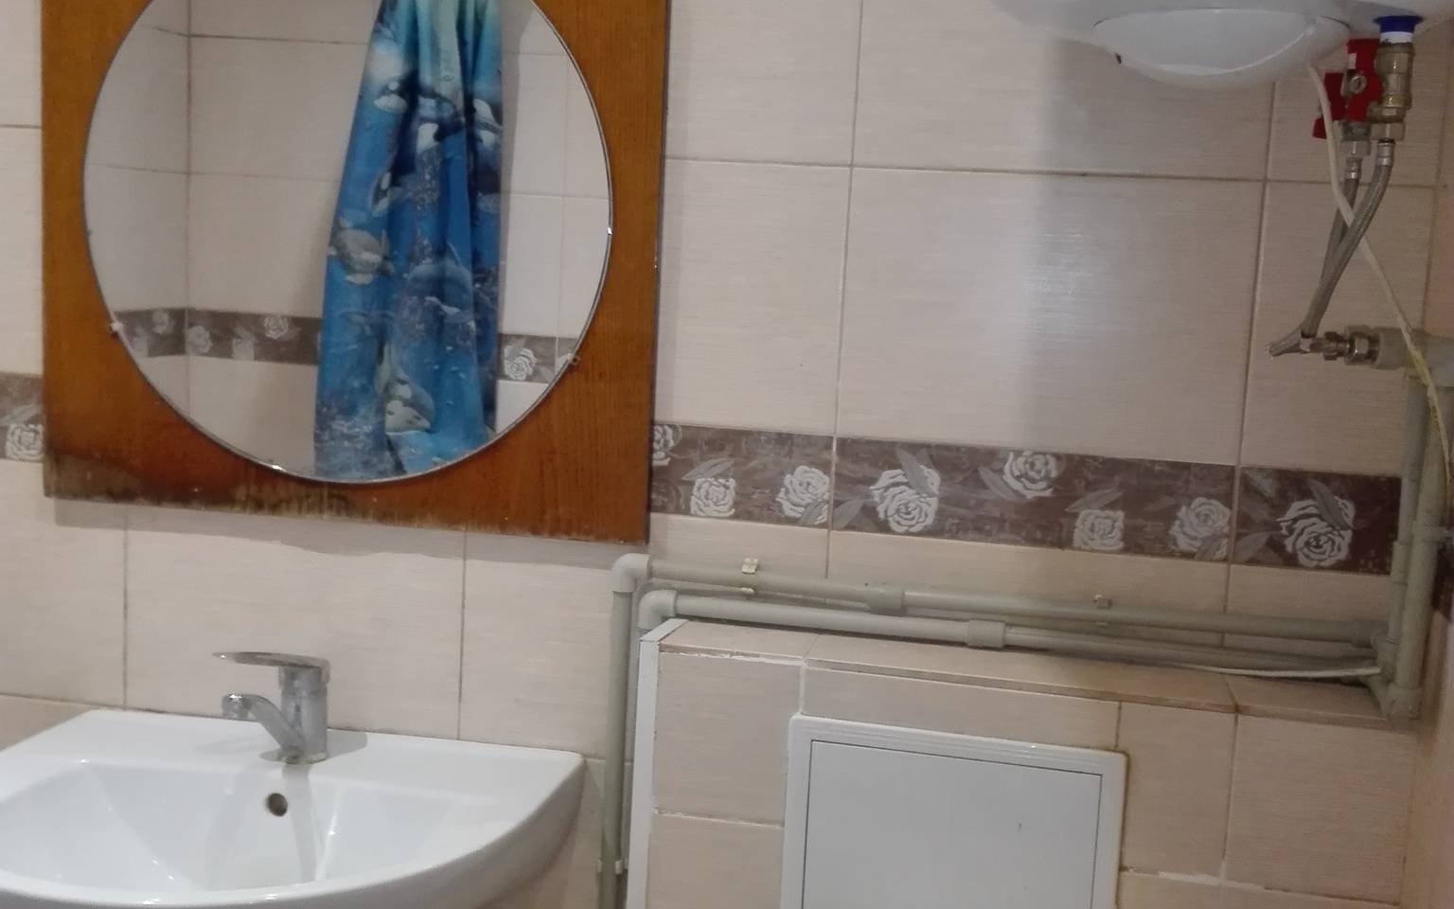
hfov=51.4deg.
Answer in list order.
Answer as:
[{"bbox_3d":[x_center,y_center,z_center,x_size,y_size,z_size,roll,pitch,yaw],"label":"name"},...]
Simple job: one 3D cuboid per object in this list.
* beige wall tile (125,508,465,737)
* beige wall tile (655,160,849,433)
[{"bbox_3d":[-0.491,0.170,1.710,0.400,0.276,0.010,4,7,10],"label":"beige wall tile"},{"bbox_3d":[-0.076,-0.171,1.592,0.399,0.276,0.009,4,7,10],"label":"beige wall tile"}]

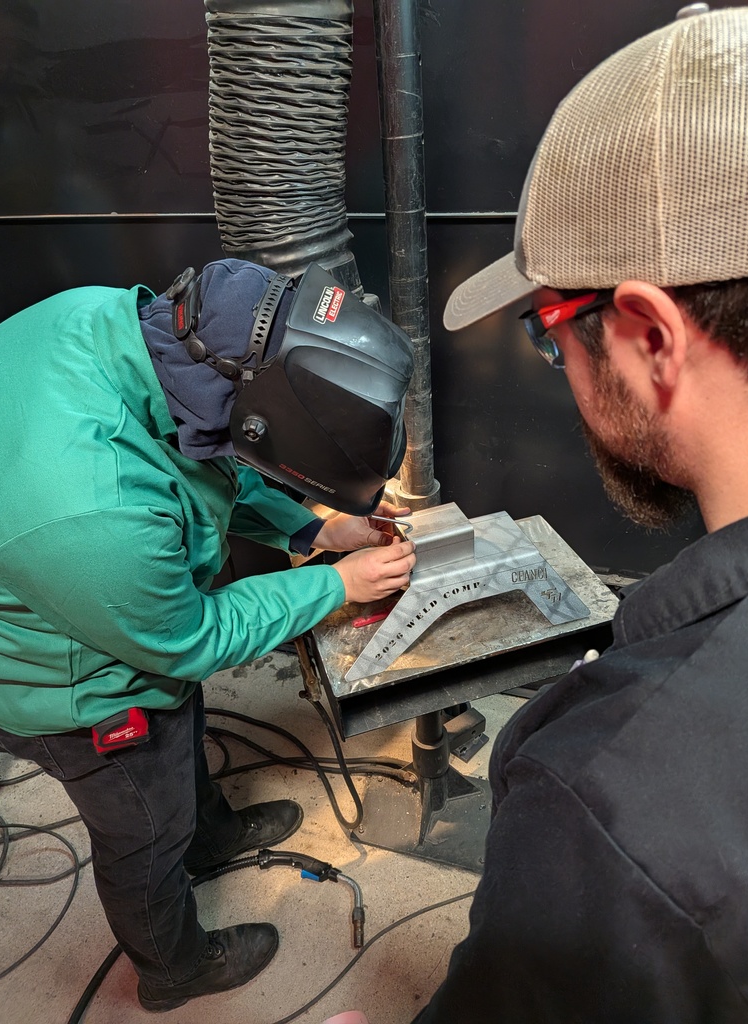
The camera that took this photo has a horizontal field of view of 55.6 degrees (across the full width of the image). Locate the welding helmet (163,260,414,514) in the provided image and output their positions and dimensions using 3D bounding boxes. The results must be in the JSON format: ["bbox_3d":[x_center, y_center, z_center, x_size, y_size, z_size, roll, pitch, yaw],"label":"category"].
[{"bbox_3d":[-0.124,-0.187,0.970,0.339,0.315,0.245,14,31,-5],"label":"welding helmet"}]

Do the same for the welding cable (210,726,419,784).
[{"bbox_3d":[-0.188,0.683,1.987,0.667,0.045,0.194,-1,31,7],"label":"welding cable"}]

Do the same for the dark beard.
[{"bbox_3d":[0.200,-0.053,0.511,0.142,0.147,0.117,-26,18,-34],"label":"dark beard"}]

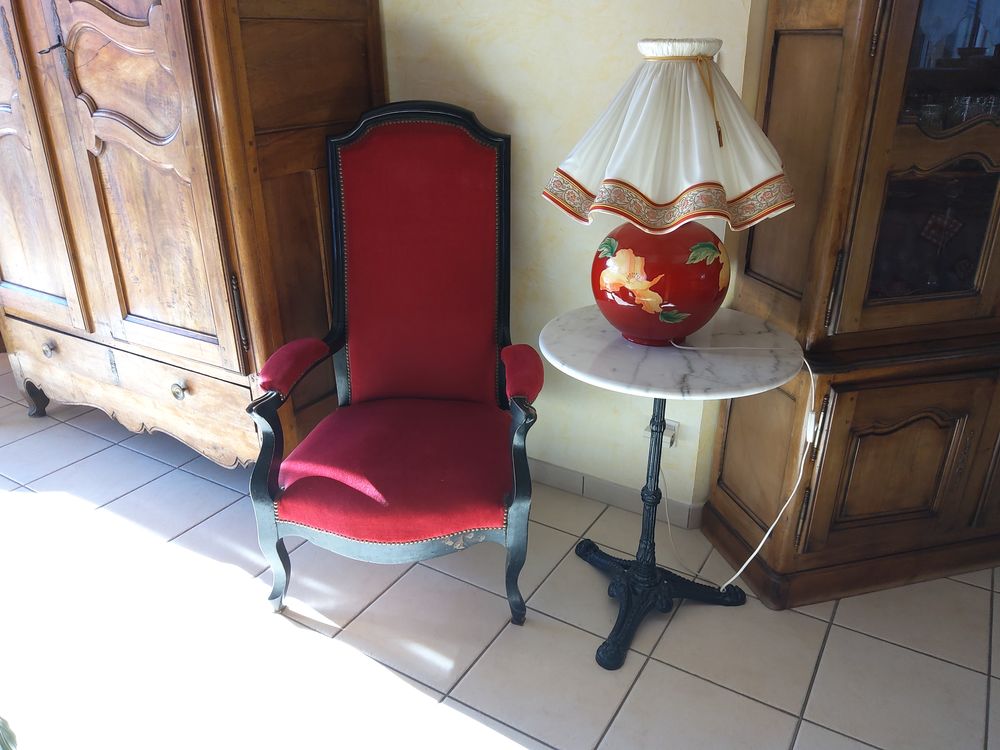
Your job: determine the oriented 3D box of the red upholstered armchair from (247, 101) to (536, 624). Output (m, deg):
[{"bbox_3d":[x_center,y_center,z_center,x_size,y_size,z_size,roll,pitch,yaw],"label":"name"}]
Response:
[{"bbox_3d":[-0.225,-0.058,1.910,0.675,1.178,0.700,1,23,4],"label":"red upholstered armchair"}]

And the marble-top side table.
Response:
[{"bbox_3d":[0.370,0.247,1.782,0.550,0.712,0.550,0,23,0],"label":"marble-top side table"}]

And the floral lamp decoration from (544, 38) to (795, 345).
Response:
[{"bbox_3d":[0.344,-0.362,1.538,0.505,0.600,0.505,0,23,0],"label":"floral lamp decoration"}]

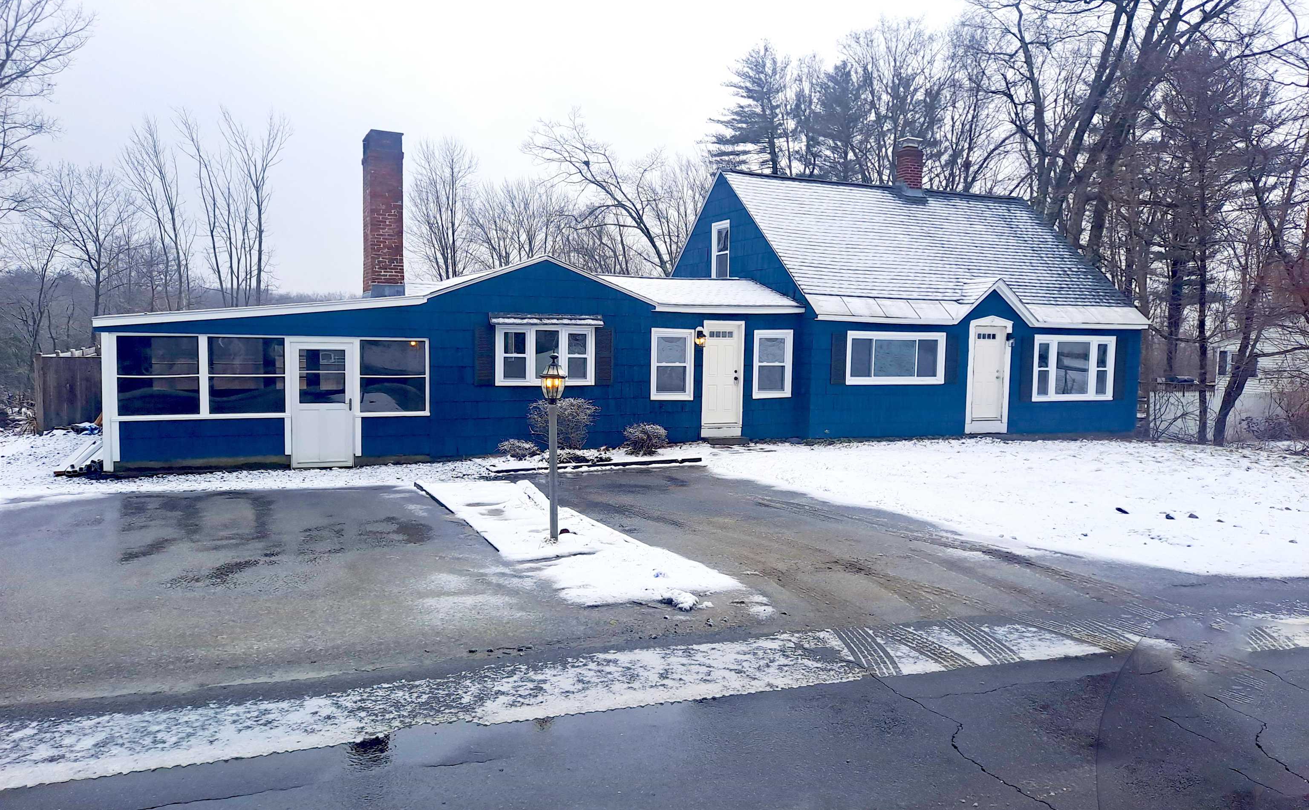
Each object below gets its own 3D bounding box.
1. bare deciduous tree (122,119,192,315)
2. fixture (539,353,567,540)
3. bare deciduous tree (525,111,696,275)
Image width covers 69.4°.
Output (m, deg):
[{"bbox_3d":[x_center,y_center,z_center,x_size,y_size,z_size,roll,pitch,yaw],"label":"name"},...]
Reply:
[{"bbox_3d":[-21.133,-6.340,40.445,2.990,11.800,2.990,-1,5,-28],"label":"bare deciduous tree"},{"bbox_3d":[-0.987,0.425,9.362,0.265,1.860,0.265,-1,5,-21],"label":"fixture"},{"bbox_3d":[-1.724,-5.409,35.414,6.320,10.990,5.060,1,4,-3],"label":"bare deciduous tree"}]

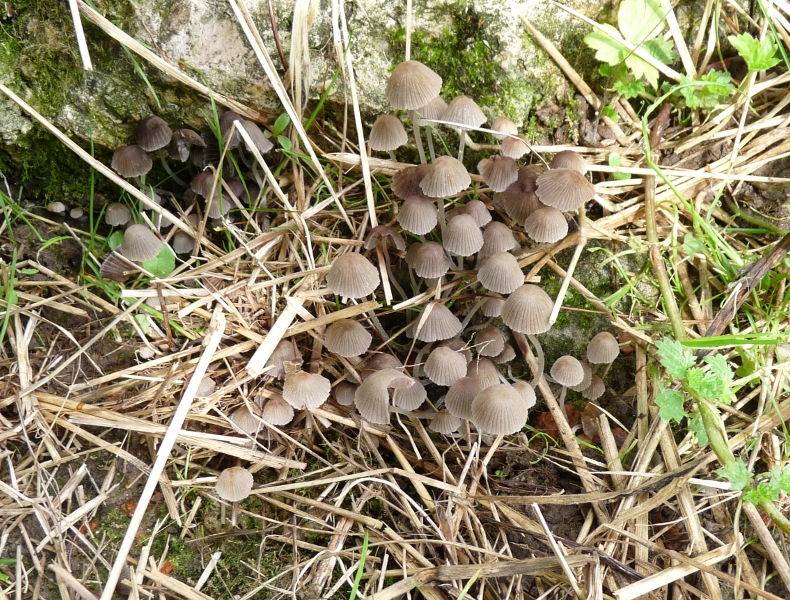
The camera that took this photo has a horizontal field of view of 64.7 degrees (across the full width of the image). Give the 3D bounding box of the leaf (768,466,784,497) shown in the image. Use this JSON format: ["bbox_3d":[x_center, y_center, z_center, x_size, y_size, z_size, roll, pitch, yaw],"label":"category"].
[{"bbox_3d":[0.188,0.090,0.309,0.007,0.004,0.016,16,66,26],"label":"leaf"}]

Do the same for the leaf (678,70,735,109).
[{"bbox_3d":[0.200,-0.135,0.400,0.034,0.007,0.026,-7,76,13],"label":"leaf"}]

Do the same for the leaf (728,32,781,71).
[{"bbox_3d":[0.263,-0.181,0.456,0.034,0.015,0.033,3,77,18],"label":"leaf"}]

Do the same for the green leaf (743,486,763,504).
[{"bbox_3d":[0.172,0.094,0.300,0.009,0.003,0.009,-34,58,-4],"label":"green leaf"}]

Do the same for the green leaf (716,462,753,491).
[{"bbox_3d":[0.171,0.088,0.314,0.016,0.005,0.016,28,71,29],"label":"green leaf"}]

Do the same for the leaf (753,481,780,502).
[{"bbox_3d":[0.179,0.092,0.300,0.011,0.003,0.009,-15,58,9],"label":"leaf"}]

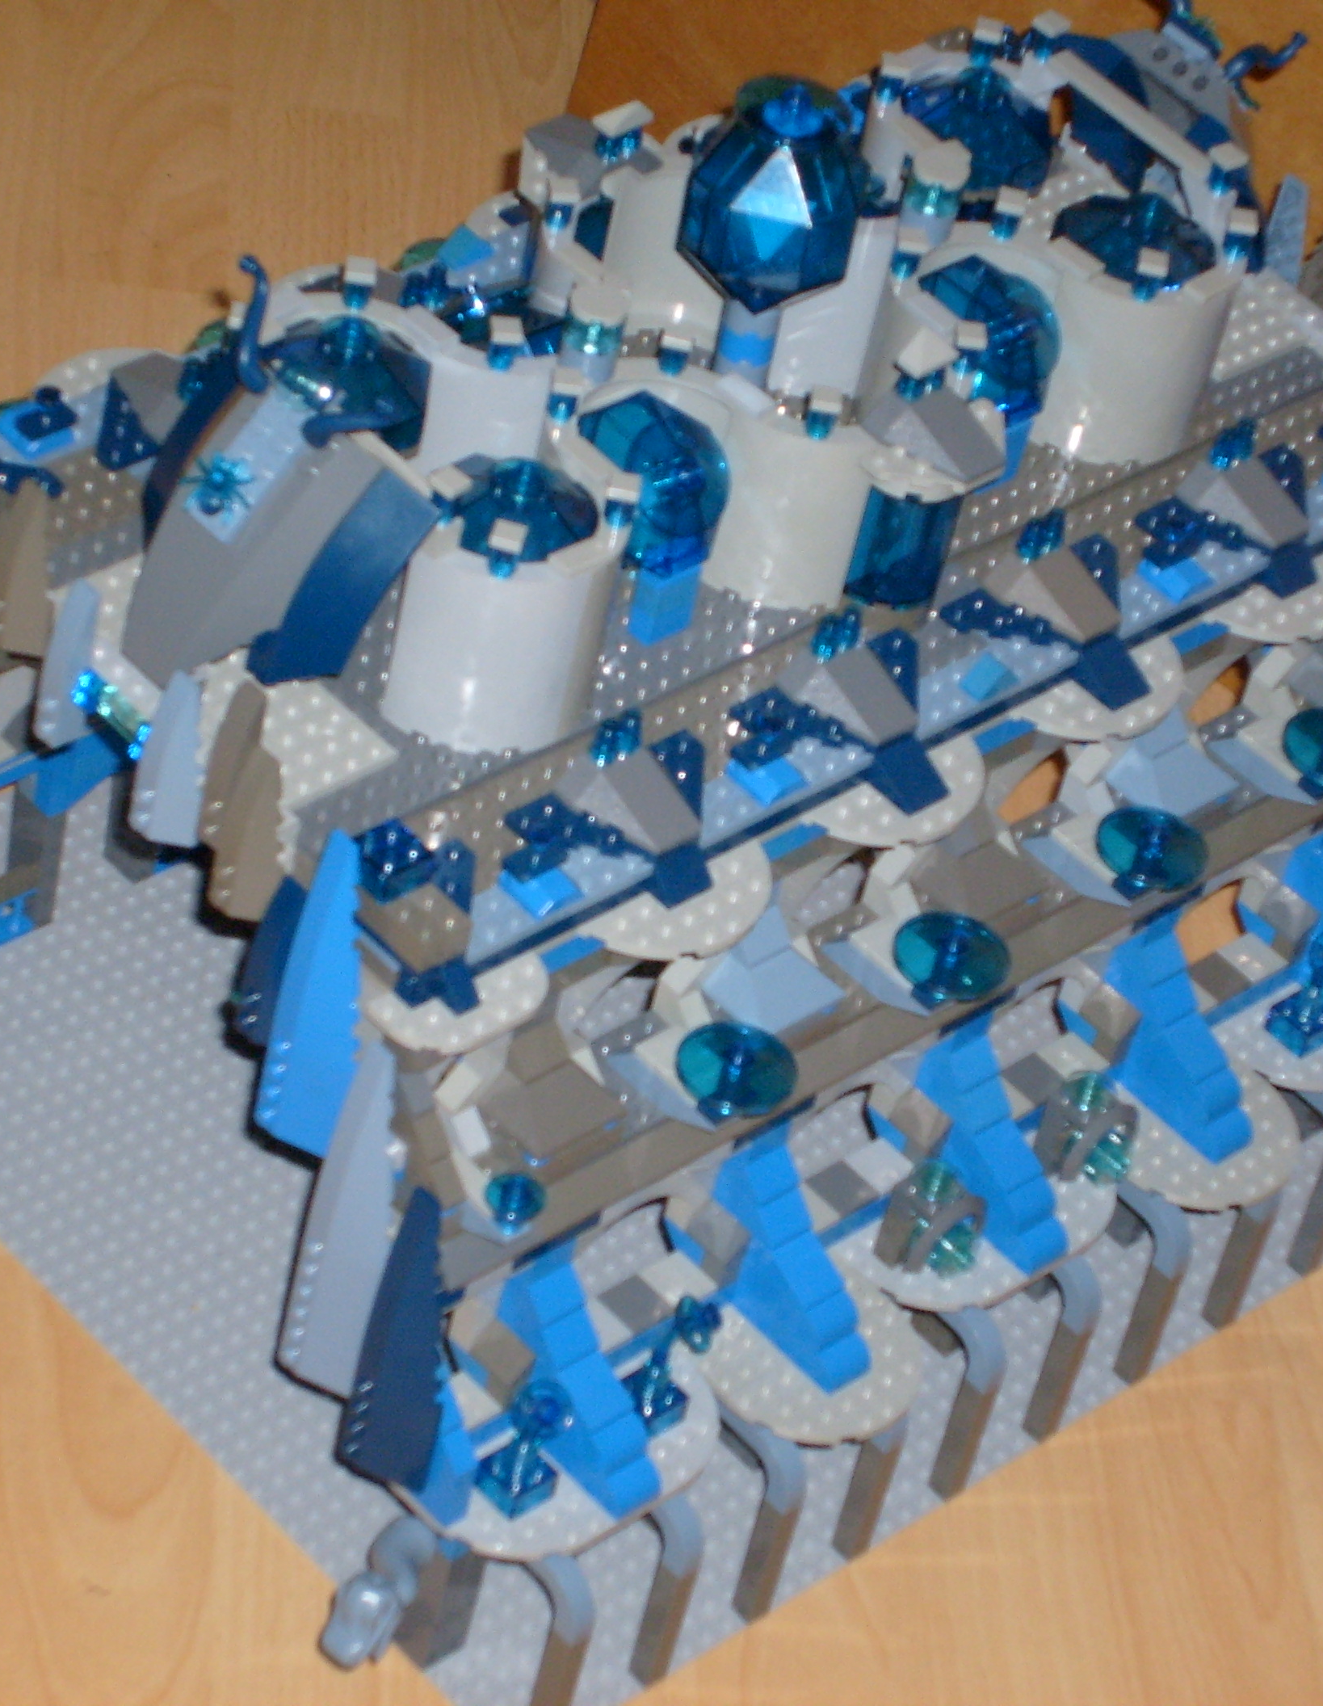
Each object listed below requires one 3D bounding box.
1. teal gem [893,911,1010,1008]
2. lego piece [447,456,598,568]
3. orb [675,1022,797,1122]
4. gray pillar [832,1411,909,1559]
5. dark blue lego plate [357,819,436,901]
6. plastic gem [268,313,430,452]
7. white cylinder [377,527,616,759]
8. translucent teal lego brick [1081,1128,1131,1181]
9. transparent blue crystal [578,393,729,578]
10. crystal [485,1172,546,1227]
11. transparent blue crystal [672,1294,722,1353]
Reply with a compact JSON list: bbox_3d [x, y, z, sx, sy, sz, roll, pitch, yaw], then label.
[{"bbox_3d":[0.077,0.028,1.426,0.032,0.010,0.032,8,42,-7],"label":"teal gem"},{"bbox_3d":[-0.038,-0.091,1.362,0.040,0.016,0.040,8,42,-7],"label":"lego piece"},{"bbox_3d":[0.019,0.059,1.387,0.032,0.008,0.032,8,42,-7],"label":"orb"},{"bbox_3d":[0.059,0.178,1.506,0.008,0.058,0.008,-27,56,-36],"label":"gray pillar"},{"bbox_3d":[-0.068,0.001,1.334,0.016,0.011,0.016,-26,55,-36],"label":"dark blue lego plate"},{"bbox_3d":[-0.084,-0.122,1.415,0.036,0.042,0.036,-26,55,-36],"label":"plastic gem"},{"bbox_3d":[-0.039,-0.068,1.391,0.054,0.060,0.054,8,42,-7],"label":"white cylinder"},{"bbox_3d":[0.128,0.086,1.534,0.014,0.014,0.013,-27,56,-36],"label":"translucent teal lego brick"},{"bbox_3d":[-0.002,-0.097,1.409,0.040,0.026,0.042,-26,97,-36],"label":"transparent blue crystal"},{"bbox_3d":[-0.037,0.089,1.336,0.016,0.013,0.016,-27,56,-36],"label":"crystal"},{"bbox_3d":[0.010,0.126,1.426,0.010,0.012,0.010,-26,55,-36],"label":"transparent blue crystal"}]

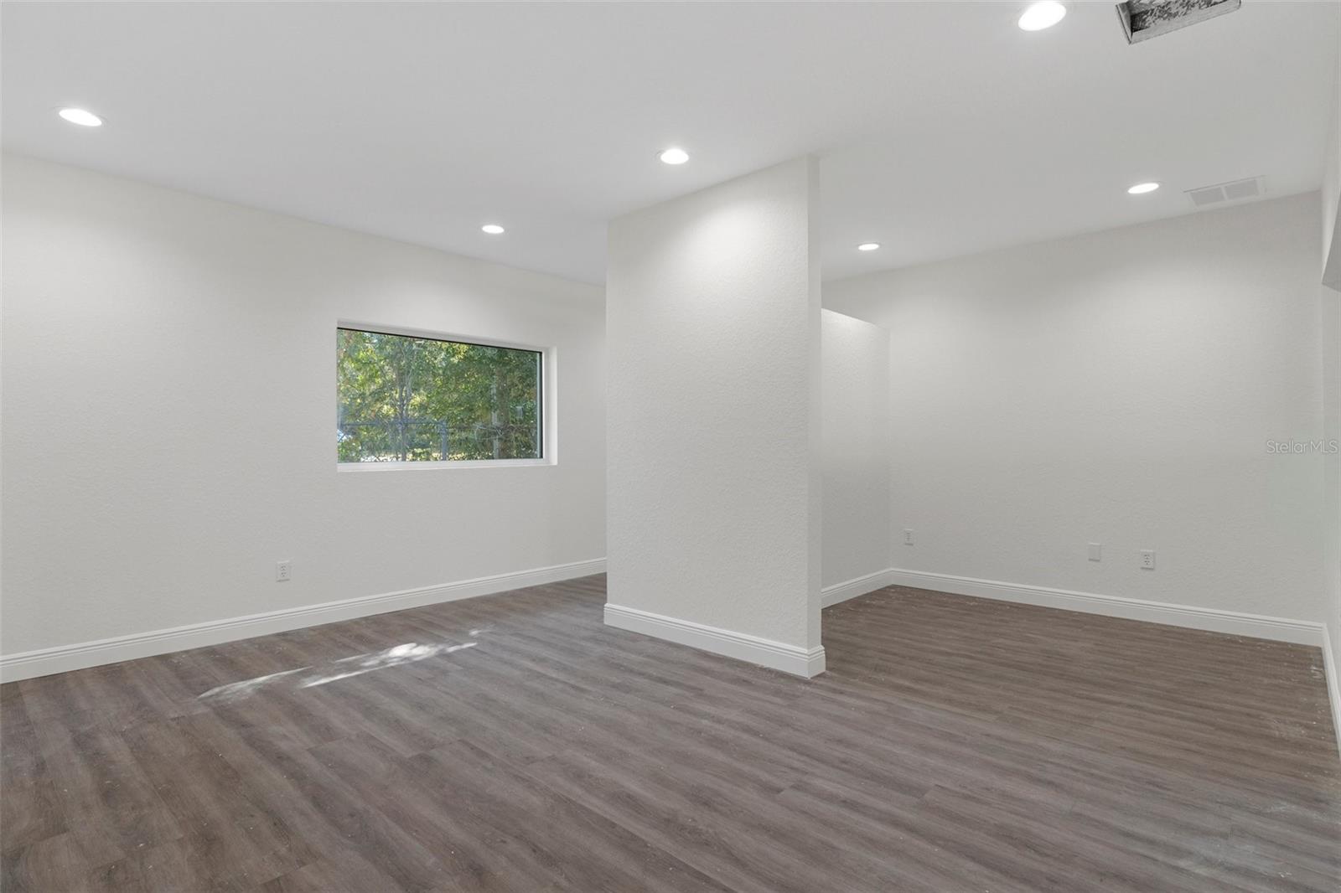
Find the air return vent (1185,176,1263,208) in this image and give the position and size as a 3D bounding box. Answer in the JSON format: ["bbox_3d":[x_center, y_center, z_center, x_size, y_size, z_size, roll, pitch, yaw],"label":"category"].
[{"bbox_3d":[2.992,-1.354,3.604,0.310,0.025,0.340,0,0,43],"label":"air return vent"}]

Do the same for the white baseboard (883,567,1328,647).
[{"bbox_3d":[2.582,1.002,4.357,2.390,0.127,0.020,0,0,43],"label":"white baseboard"}]

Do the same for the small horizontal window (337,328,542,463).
[{"bbox_3d":[-1.551,-0.321,4.809,0.100,0.900,1.640,0,0,43],"label":"small horizontal window"}]

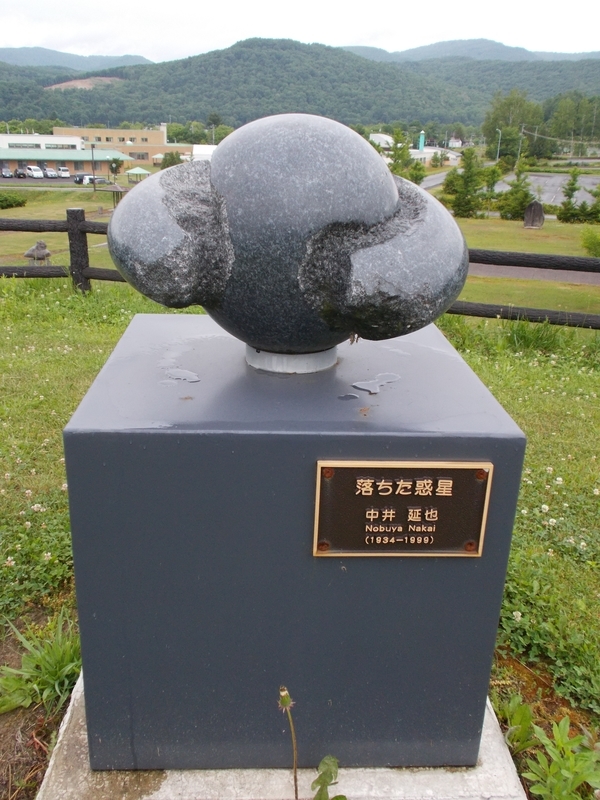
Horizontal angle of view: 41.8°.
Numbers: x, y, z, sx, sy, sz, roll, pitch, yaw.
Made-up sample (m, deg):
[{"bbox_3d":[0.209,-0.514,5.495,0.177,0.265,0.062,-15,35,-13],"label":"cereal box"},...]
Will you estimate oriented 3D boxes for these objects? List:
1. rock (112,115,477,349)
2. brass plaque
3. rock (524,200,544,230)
[{"bbox_3d":[-0.024,-0.360,1.700,0.804,0.500,0.541,6,21,11],"label":"rock"},{"bbox_3d":[0.190,0.208,1.458,0.321,0.196,0.014,1,20,-3],"label":"brass plaque"},{"bbox_3d":[18.494,-14.658,61.956,1.539,2.079,0.800,8,21,15],"label":"rock"}]

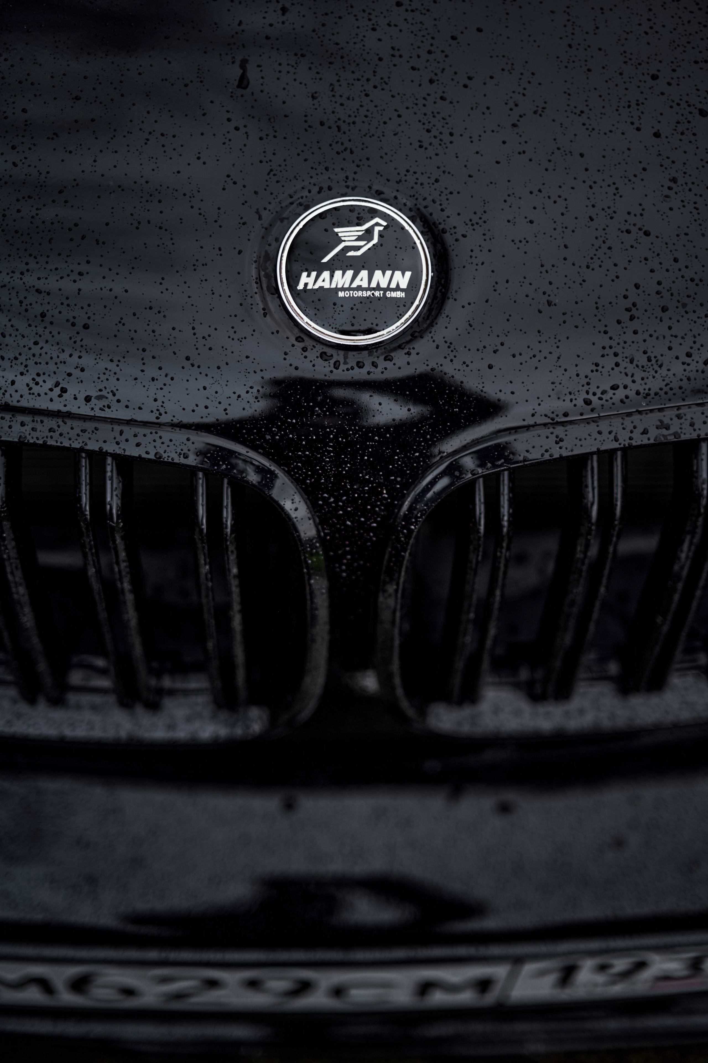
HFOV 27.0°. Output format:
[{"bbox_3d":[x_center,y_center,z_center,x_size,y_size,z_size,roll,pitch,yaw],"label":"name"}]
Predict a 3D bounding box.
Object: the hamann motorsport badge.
[{"bbox_3d":[0.000,-0.138,0.786,0.082,0.008,0.082,0,80,-3],"label":"hamann motorsport badge"}]

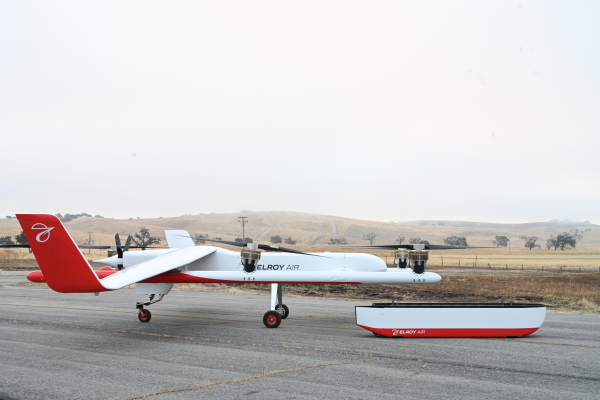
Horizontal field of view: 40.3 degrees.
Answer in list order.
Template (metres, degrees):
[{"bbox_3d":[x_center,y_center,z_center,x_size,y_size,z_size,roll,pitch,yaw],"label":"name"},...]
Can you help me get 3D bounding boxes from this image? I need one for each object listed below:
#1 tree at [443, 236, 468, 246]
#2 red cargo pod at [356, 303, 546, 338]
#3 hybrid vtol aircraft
[{"bbox_3d":[91.756,24.570,480.000,14.700,6.400,13.000,0,-4,0],"label":"tree"},{"bbox_3d":[2.168,1.722,11.740,2.750,0.450,0.700,0,-4,1],"label":"red cargo pod"},{"bbox_3d":[-0.640,1.210,13.397,6.600,1.650,7.900,0,-4,3],"label":"hybrid vtol aircraft"}]

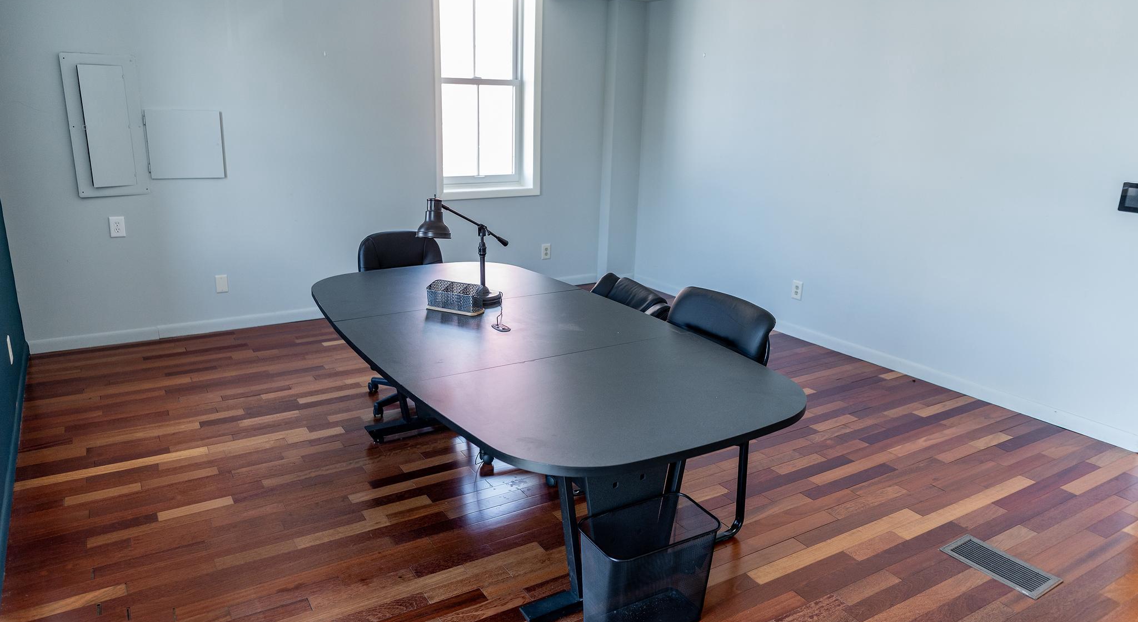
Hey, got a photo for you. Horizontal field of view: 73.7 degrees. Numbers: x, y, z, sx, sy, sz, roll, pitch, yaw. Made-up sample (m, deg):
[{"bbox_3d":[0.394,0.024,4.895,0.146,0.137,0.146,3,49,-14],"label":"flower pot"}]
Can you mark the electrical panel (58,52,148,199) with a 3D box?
[{"bbox_3d":[-2.824,-1.125,4.642,0.391,0.846,0.030,-8,18,-31],"label":"electrical panel"}]

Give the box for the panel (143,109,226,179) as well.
[{"bbox_3d":[-2.463,-1.068,4.898,0.438,0.429,0.030,-8,18,-31],"label":"panel"}]

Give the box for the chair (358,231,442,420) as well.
[{"bbox_3d":[-0.814,0.051,4.093,0.620,0.890,0.680,-8,18,-31],"label":"chair"}]

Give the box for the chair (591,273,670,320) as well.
[{"bbox_3d":[0.050,0.299,3.367,0.700,0.840,0.620,-8,18,-31],"label":"chair"}]

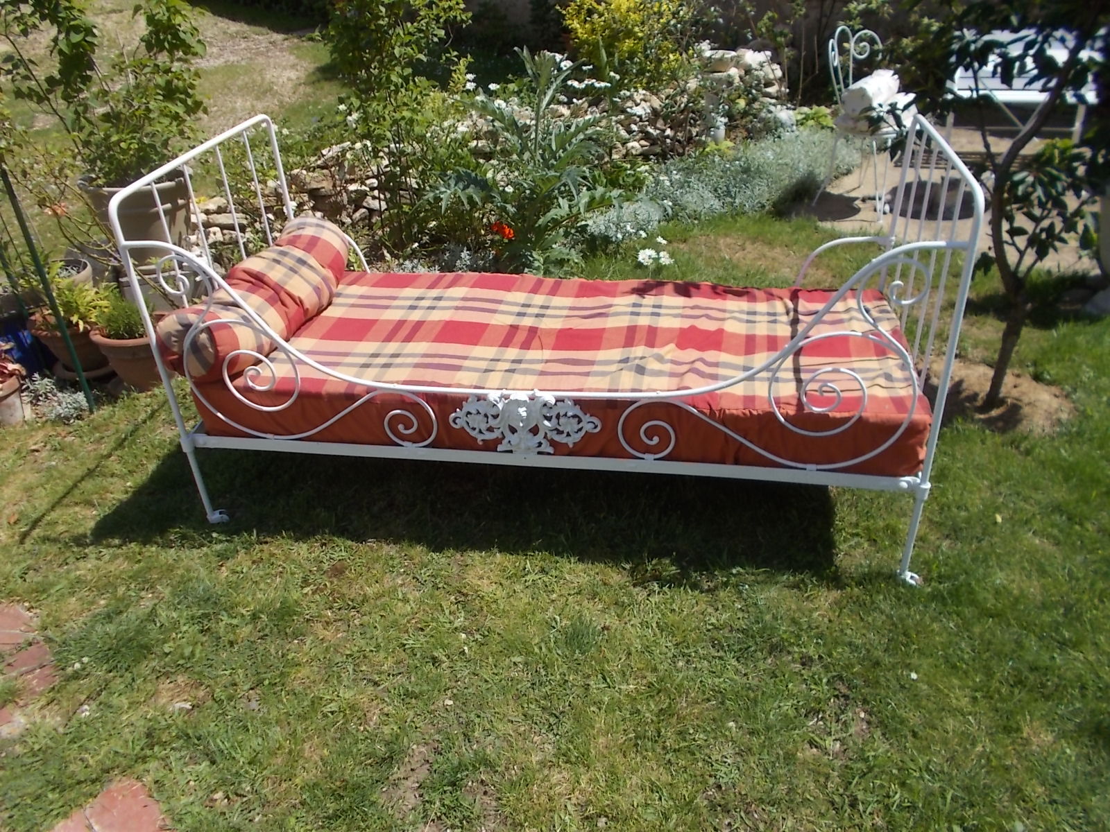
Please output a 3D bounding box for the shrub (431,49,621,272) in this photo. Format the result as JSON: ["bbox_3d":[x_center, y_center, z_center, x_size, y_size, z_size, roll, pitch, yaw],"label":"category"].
[{"bbox_3d":[-0.126,-1.278,4.157,0.900,1.030,0.860,3,31,11],"label":"shrub"}]

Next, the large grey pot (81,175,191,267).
[{"bbox_3d":[-2.302,-1.140,4.754,0.590,0.460,0.590,-3,30,2],"label":"large grey pot"}]

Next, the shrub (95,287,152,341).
[{"bbox_3d":[-1.670,-0.404,3.240,0.235,0.190,0.225,3,31,11],"label":"shrub"}]

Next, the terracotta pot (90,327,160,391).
[{"bbox_3d":[-1.640,-0.247,3.326,0.313,0.252,0.313,-3,30,2],"label":"terracotta pot"}]

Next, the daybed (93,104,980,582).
[{"bbox_3d":[-0.015,-0.260,2.416,1.990,0.991,0.848,3,31,11],"label":"daybed"}]

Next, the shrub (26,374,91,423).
[{"bbox_3d":[-1.915,-0.084,3.208,0.235,0.125,0.200,3,31,11],"label":"shrub"}]

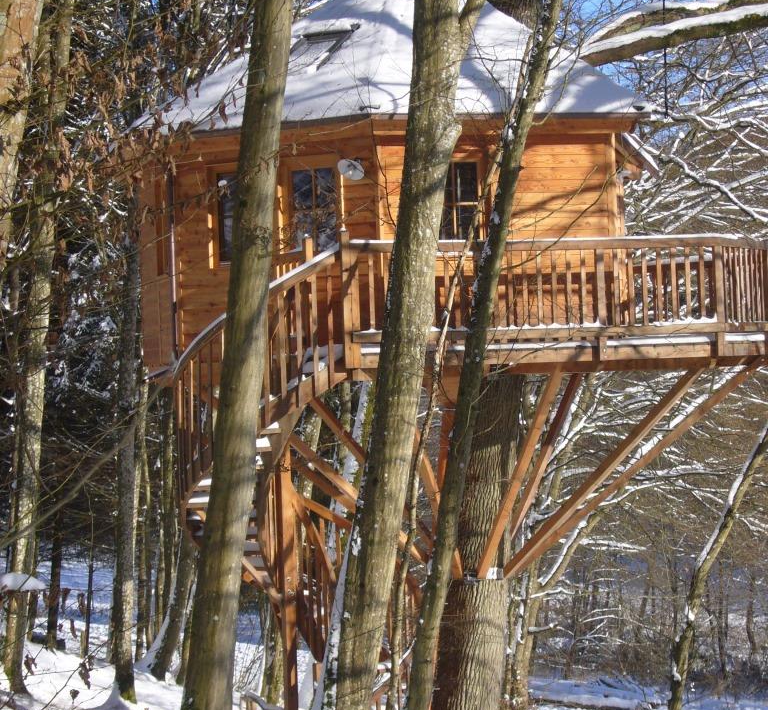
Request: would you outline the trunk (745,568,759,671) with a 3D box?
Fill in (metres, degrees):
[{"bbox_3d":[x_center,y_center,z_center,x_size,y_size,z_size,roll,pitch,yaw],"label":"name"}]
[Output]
[{"bbox_3d":[7.488,5.389,44.000,0.250,2.200,0.250,-2,-1,0],"label":"trunk"}]

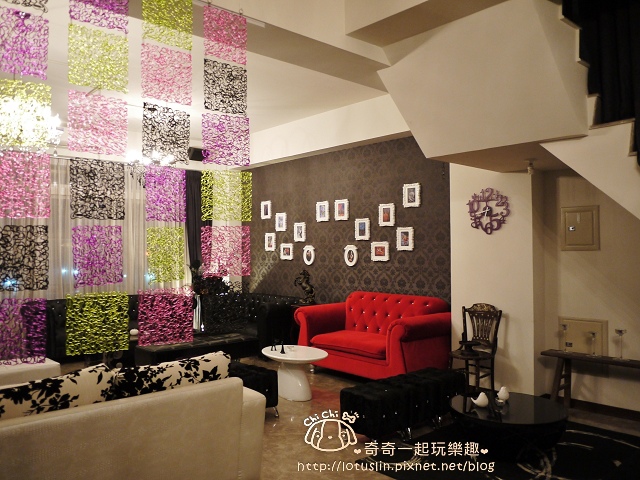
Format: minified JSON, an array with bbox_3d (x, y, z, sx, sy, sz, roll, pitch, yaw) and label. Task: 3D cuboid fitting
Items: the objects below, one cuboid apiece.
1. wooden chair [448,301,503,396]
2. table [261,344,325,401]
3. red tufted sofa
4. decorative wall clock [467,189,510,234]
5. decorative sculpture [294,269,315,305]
[{"bbox_3d":[1.390,1.039,4.666,0.434,0.901,0.385,0,-1,-43],"label":"wooden chair"},{"bbox_3d":[-0.235,1.297,4.993,0.656,0.416,0.656,0,-1,0],"label":"table"},{"bbox_3d":[0.594,1.067,5.773,0.937,0.888,1.637,0,-1,-43],"label":"red tufted sofa"},{"bbox_3d":[1.553,-0.266,4.820,0.030,0.439,0.444,0,-1,-43],"label":"decorative wall clock"},{"bbox_3d":[-0.199,0.613,6.723,0.256,0.439,0.148,0,-1,-21],"label":"decorative sculpture"}]

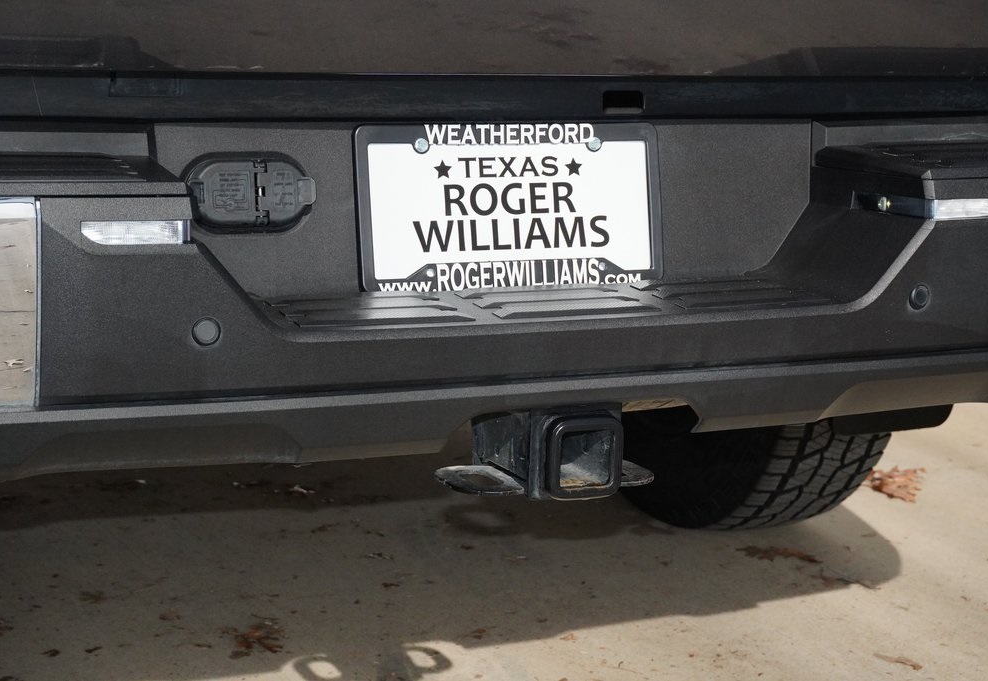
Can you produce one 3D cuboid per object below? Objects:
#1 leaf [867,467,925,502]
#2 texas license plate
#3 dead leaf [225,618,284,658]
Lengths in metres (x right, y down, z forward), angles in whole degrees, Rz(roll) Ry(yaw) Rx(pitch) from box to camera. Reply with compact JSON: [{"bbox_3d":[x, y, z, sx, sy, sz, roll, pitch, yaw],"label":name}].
[{"bbox_3d":[0.737,0.264,3.501,0.115,0.035,0.140,2,8,12],"label":"leaf"},{"bbox_3d":[0.018,-0.126,1.815,0.309,0.157,0.014,-3,0,-22],"label":"texas license plate"},{"bbox_3d":[-0.324,0.399,2.568,0.082,0.022,0.115,-1,8,-7],"label":"dead leaf"}]

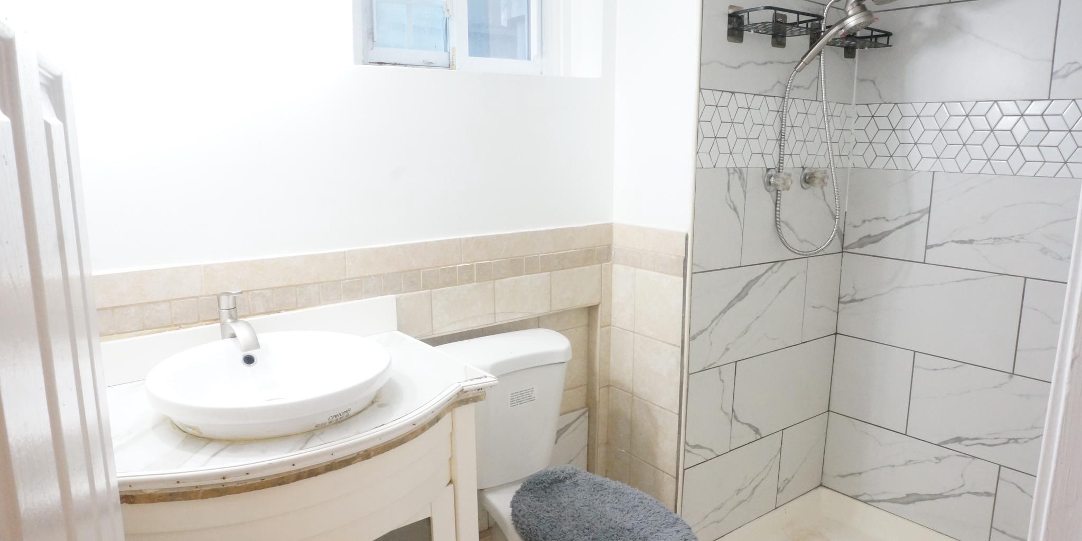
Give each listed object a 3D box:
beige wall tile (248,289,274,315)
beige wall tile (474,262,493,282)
[{"bbox_3d":[-0.653,0.071,1.681,0.050,0.051,0.010,-8,13,-37],"label":"beige wall tile"},{"bbox_3d":[-0.166,0.001,2.050,0.060,0.052,0.010,-8,13,-37],"label":"beige wall tile"}]

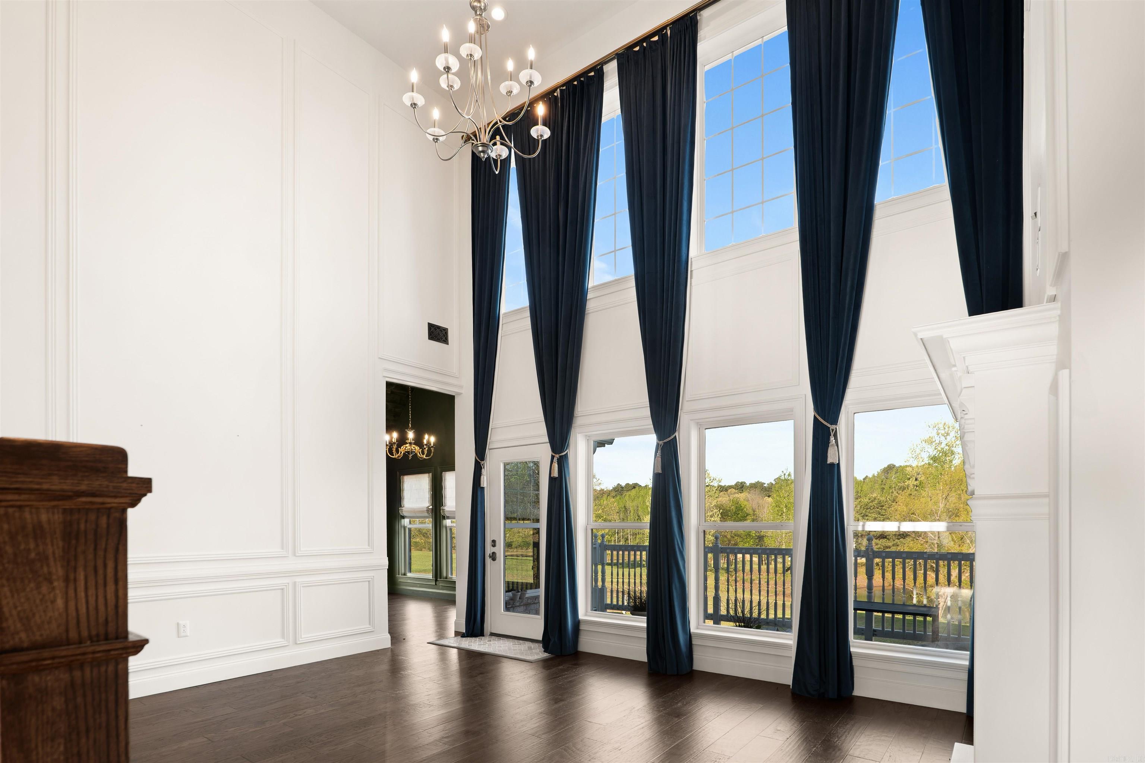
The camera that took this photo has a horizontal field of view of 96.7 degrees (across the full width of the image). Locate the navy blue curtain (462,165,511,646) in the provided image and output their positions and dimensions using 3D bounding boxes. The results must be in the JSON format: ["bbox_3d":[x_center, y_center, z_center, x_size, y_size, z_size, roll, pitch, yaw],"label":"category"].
[{"bbox_3d":[-0.916,0.019,5.516,0.600,5.300,0.220,-3,-6,34],"label":"navy blue curtain"}]

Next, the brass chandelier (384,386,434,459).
[{"bbox_3d":[-2.132,0.542,6.700,0.660,0.970,0.660,-3,-6,34],"label":"brass chandelier"}]

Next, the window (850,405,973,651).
[{"bbox_3d":[2.409,1.035,3.620,0.750,1.670,0.110,-3,-6,34],"label":"window"}]

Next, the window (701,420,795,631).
[{"bbox_3d":[1.438,1.202,4.205,0.750,1.670,0.110,-3,-6,34],"label":"window"}]

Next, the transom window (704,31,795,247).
[{"bbox_3d":[1.510,-2.043,4.393,0.760,1.620,0.110,-3,-6,34],"label":"transom window"}]

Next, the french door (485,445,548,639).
[{"bbox_3d":[-0.548,1.696,5.418,0.900,2.050,0.090,-3,-6,34],"label":"french door"}]

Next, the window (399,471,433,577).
[{"bbox_3d":[-2.502,2.289,8.085,0.800,1.670,0.120,-3,-6,34],"label":"window"}]

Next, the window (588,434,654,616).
[{"bbox_3d":[0.477,1.364,4.801,0.750,1.670,0.110,-3,-6,34],"label":"window"}]

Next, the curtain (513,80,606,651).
[{"bbox_3d":[-0.146,-0.106,5.040,0.980,5.400,0.240,-3,-6,34],"label":"curtain"}]

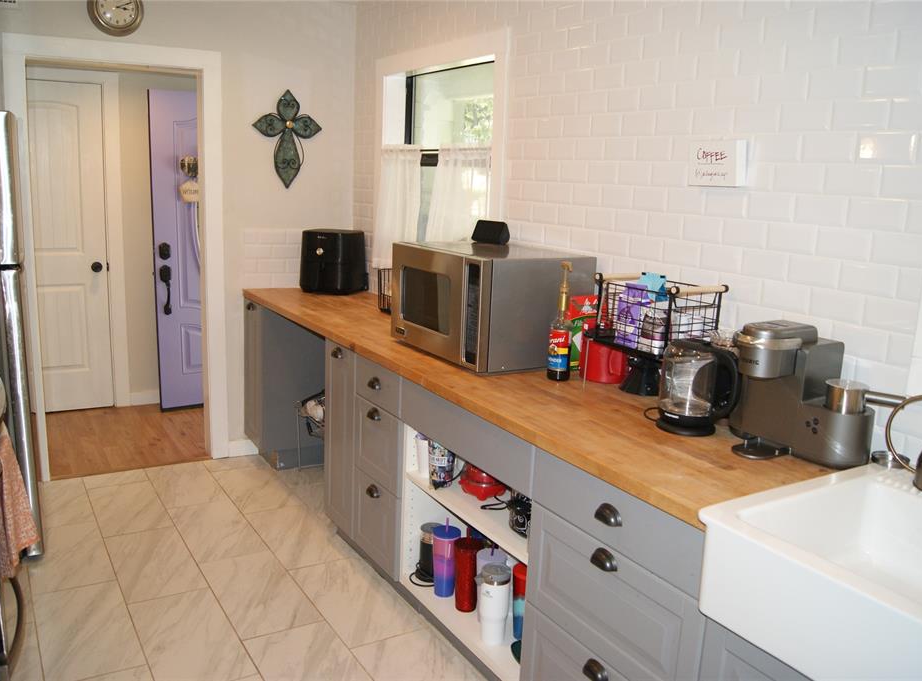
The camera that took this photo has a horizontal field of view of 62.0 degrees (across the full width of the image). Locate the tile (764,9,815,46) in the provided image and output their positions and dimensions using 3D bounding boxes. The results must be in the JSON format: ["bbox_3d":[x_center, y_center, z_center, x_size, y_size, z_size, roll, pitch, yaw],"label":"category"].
[{"bbox_3d":[0.855,-0.815,1.997,0.009,0.075,0.150,-5,14,-31],"label":"tile"}]

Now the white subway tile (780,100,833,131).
[{"bbox_3d":[0.888,-0.574,1.981,0.010,0.076,0.152,-5,14,-32],"label":"white subway tile"}]

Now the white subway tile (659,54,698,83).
[{"bbox_3d":[0.664,-0.829,2.349,0.010,0.079,0.153,-5,14,-32],"label":"white subway tile"}]

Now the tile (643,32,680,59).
[{"bbox_3d":[0.627,-0.913,2.389,0.009,0.076,0.150,-5,14,-32],"label":"tile"}]

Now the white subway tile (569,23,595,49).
[{"bbox_3d":[0.427,-1.075,2.709,0.009,0.076,0.152,-7,15,-32],"label":"white subway tile"}]

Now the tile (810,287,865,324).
[{"bbox_3d":[0.964,-0.089,1.969,0.010,0.076,0.152,-5,14,-32],"label":"tile"}]

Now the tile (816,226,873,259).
[{"bbox_3d":[0.982,-0.252,1.966,0.009,0.076,0.152,-7,15,-32],"label":"tile"}]

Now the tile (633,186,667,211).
[{"bbox_3d":[0.613,-0.460,2.487,0.010,0.076,0.152,-5,14,-32],"label":"tile"}]

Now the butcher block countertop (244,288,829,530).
[{"bbox_3d":[-0.083,0.034,3.102,0.635,0.040,3.250,-6,15,-32],"label":"butcher block countertop"}]

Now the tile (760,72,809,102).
[{"bbox_3d":[0.861,-0.673,2.049,0.009,0.076,0.150,-5,14,-32],"label":"tile"}]

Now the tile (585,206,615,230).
[{"bbox_3d":[0.489,-0.427,2.705,0.010,0.079,0.153,-5,14,-32],"label":"tile"}]

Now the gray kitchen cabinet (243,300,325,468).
[{"bbox_3d":[-0.870,0.205,4.388,0.620,0.890,0.320,-5,14,-32],"label":"gray kitchen cabinet"}]

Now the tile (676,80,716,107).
[{"bbox_3d":[0.702,-0.738,2.298,0.010,0.076,0.152,-5,14,-32],"label":"tile"}]

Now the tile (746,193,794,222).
[{"bbox_3d":[0.864,-0.372,2.136,0.009,0.076,0.152,-7,15,-32],"label":"tile"}]

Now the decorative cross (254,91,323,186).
[{"bbox_3d":[-0.921,-1.070,4.090,0.388,0.517,0.035,-5,14,-32],"label":"decorative cross"}]

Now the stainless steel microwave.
[{"bbox_3d":[0.101,-0.148,2.825,0.470,0.370,0.630,-5,14,-31],"label":"stainless steel microwave"}]

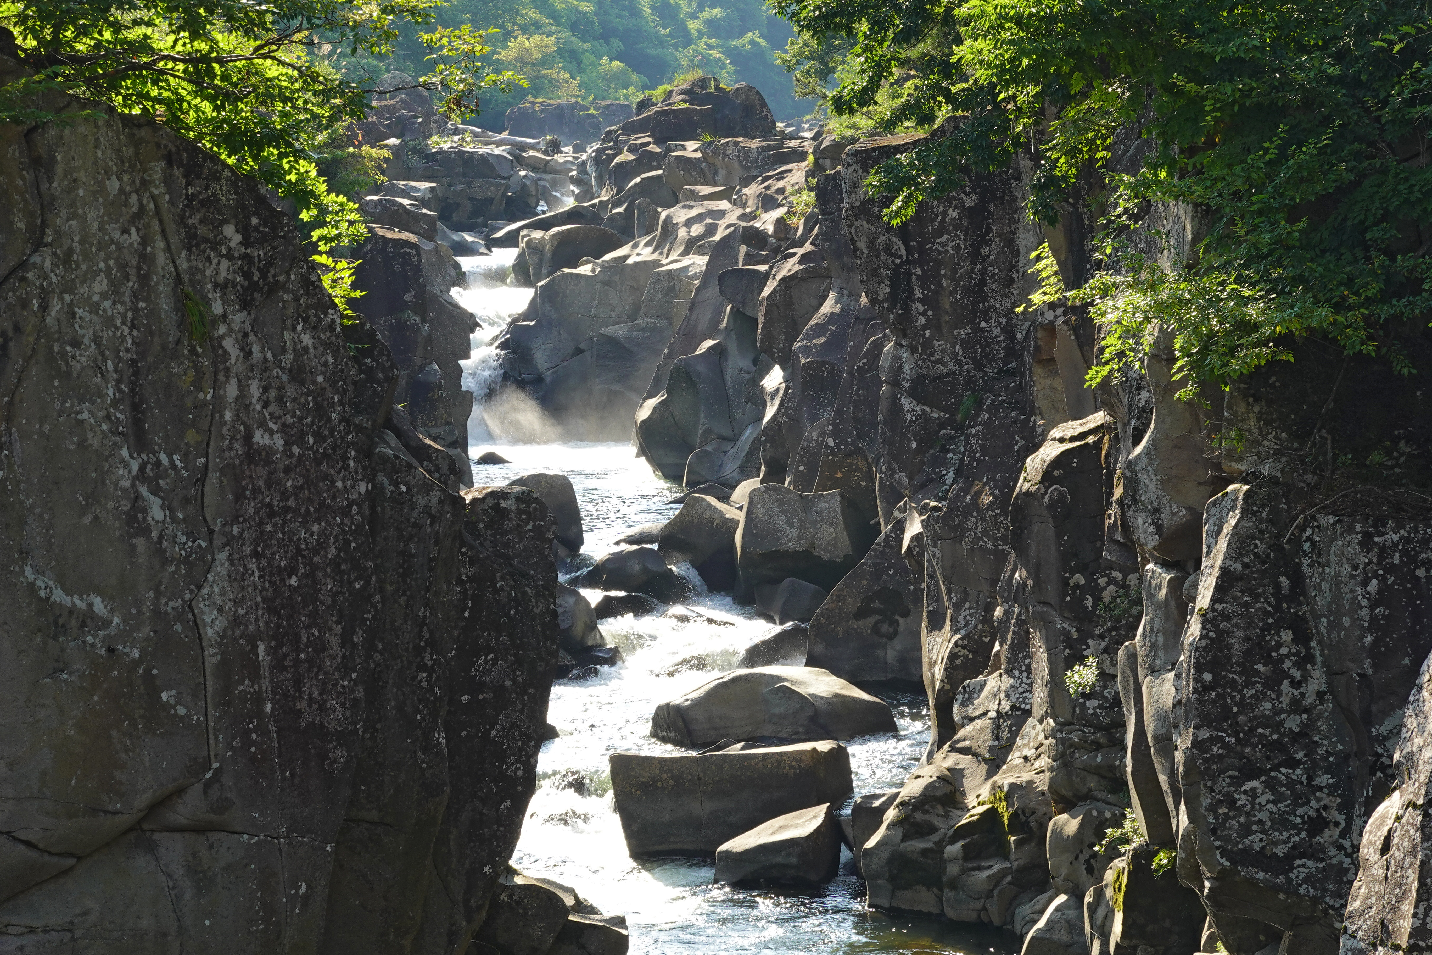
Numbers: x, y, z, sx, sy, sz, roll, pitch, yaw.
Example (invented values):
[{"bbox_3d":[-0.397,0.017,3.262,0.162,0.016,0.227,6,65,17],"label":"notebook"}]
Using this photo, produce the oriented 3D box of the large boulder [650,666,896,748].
[{"bbox_3d":[0.707,2.829,56.124,2.950,0.900,1.800,0,7,0],"label":"large boulder"}]

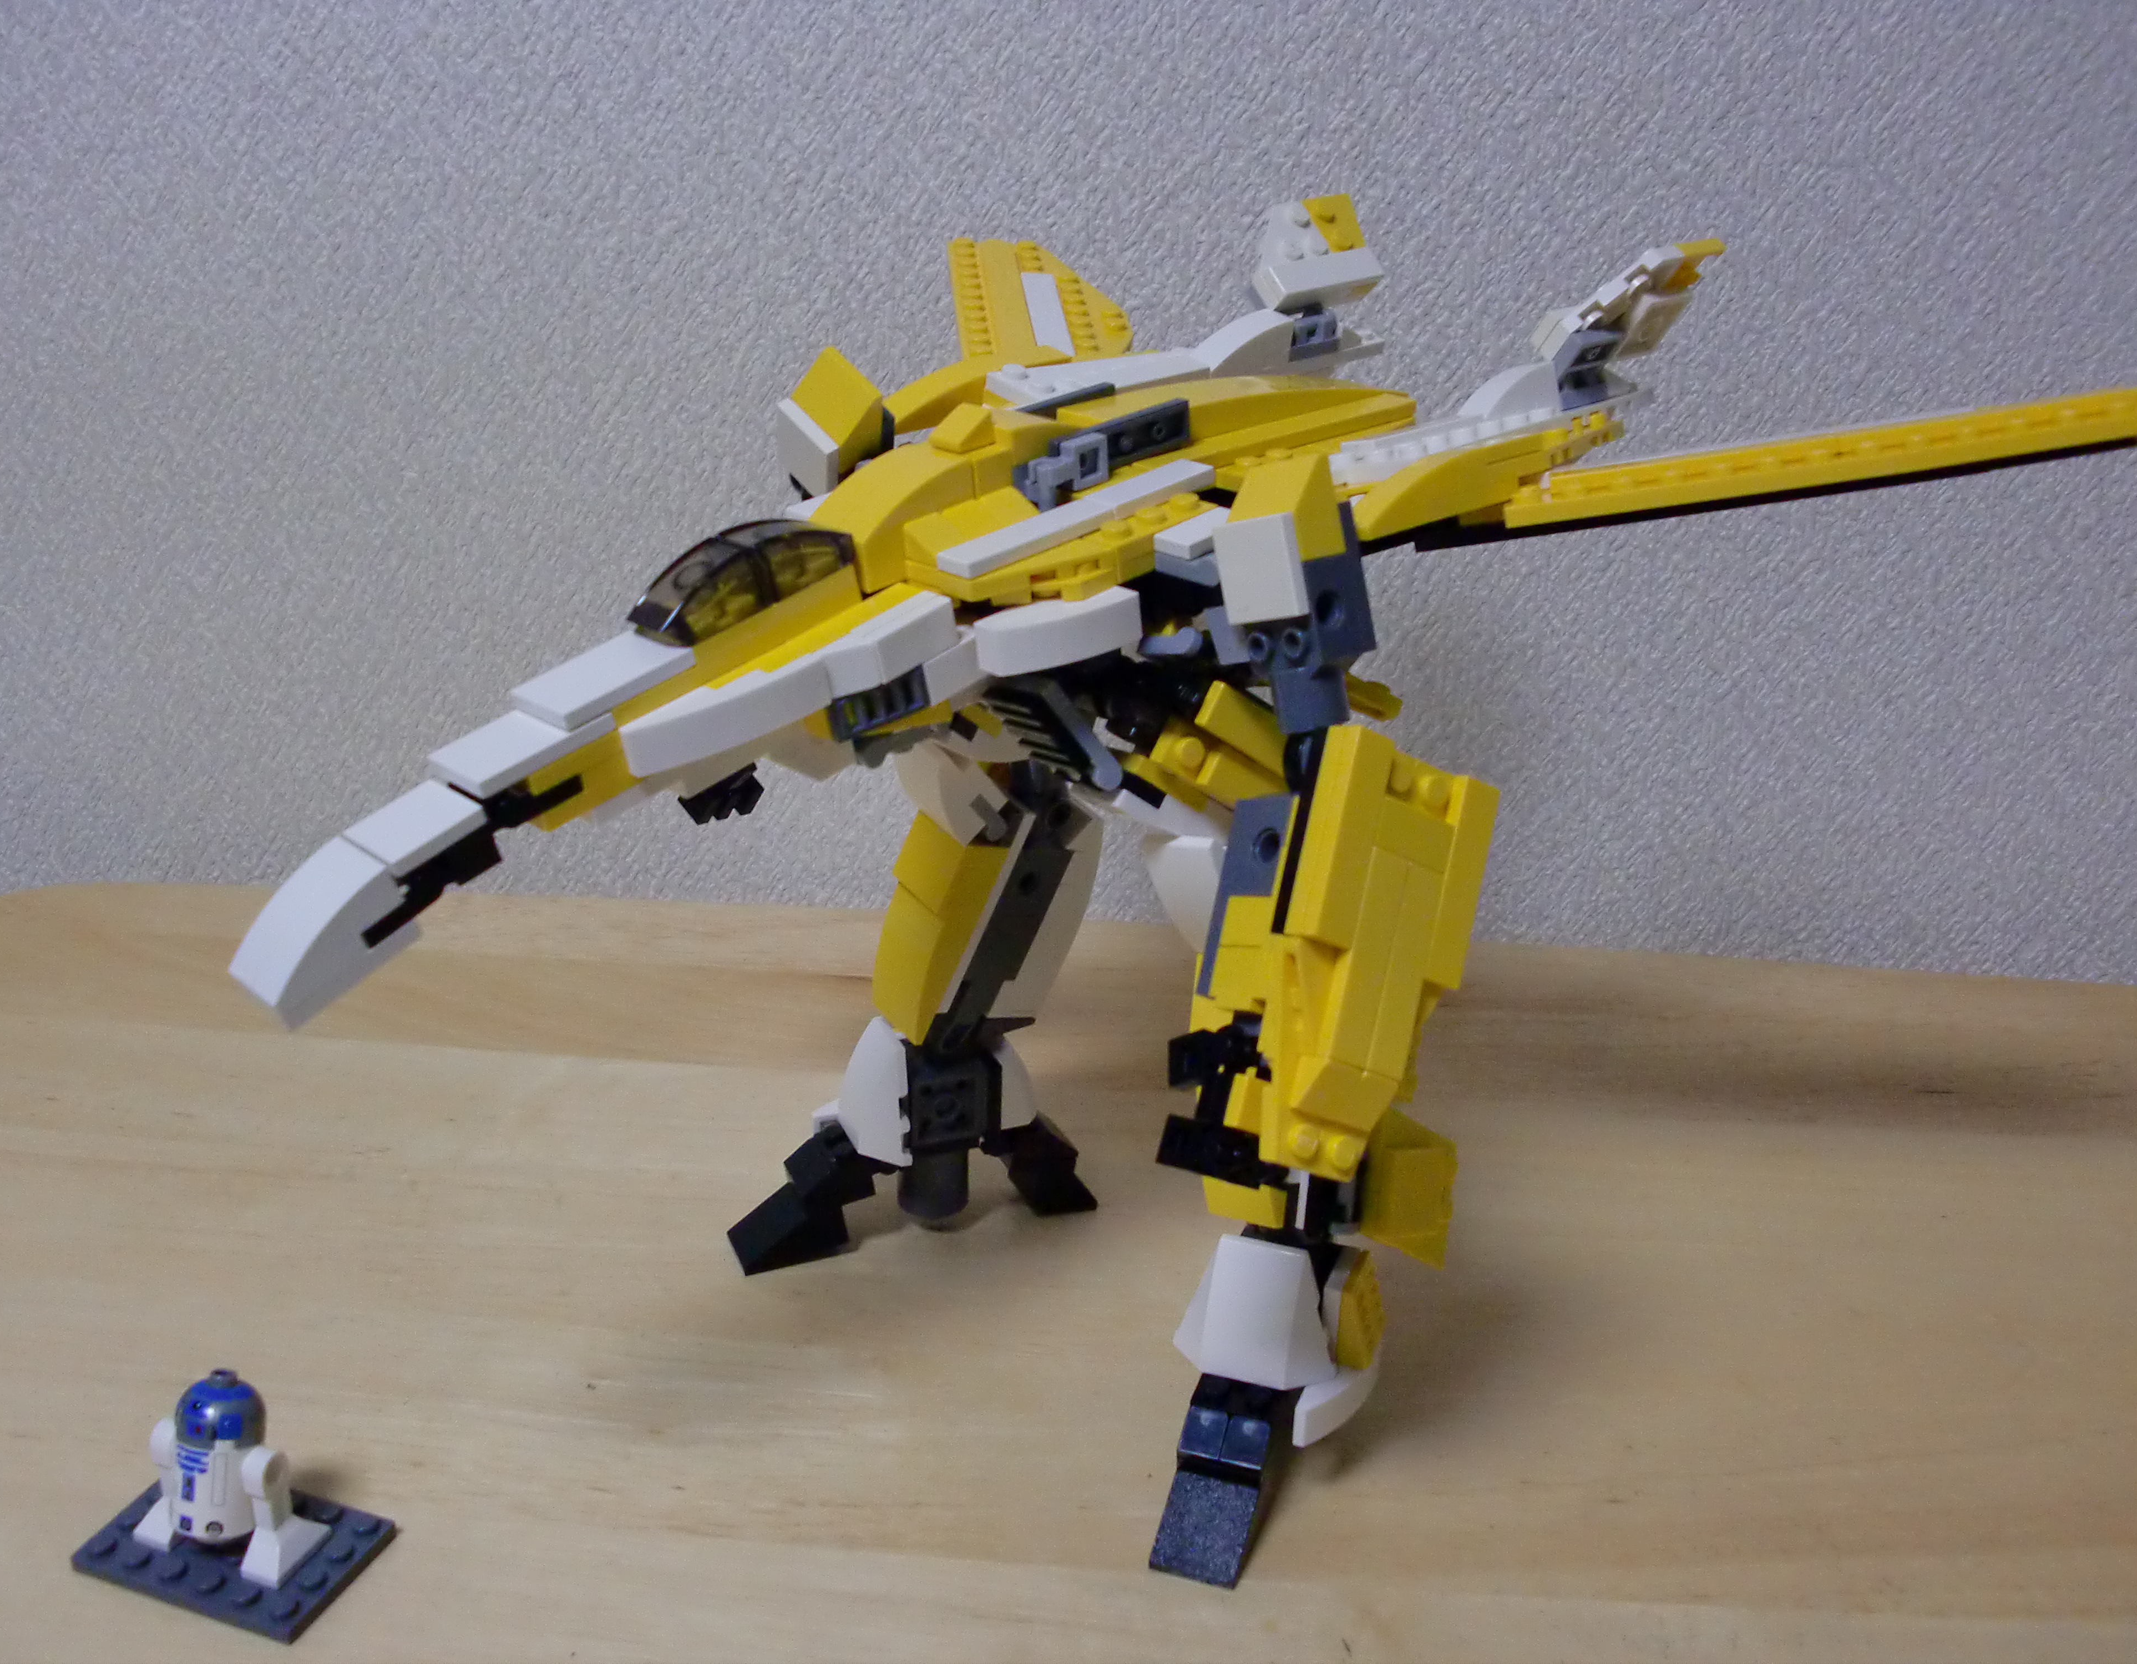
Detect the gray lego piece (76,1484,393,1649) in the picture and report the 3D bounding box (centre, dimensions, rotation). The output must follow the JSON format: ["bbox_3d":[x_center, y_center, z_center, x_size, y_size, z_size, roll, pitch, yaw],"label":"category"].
[{"bbox_3d":[-0.156,0.133,0.432,0.048,0.005,0.032,12,25,16],"label":"gray lego piece"}]

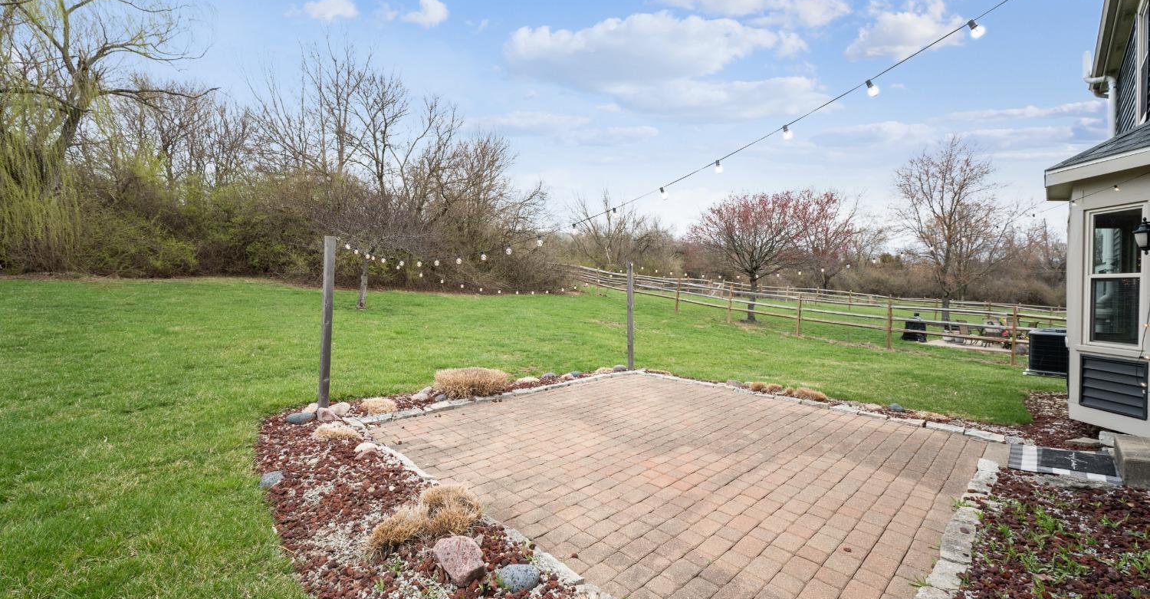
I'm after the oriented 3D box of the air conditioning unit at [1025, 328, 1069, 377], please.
[{"bbox_3d":[8.480,0.920,7.830,0.750,0.780,0.750,-2,2,-43],"label":"air conditioning unit"}]

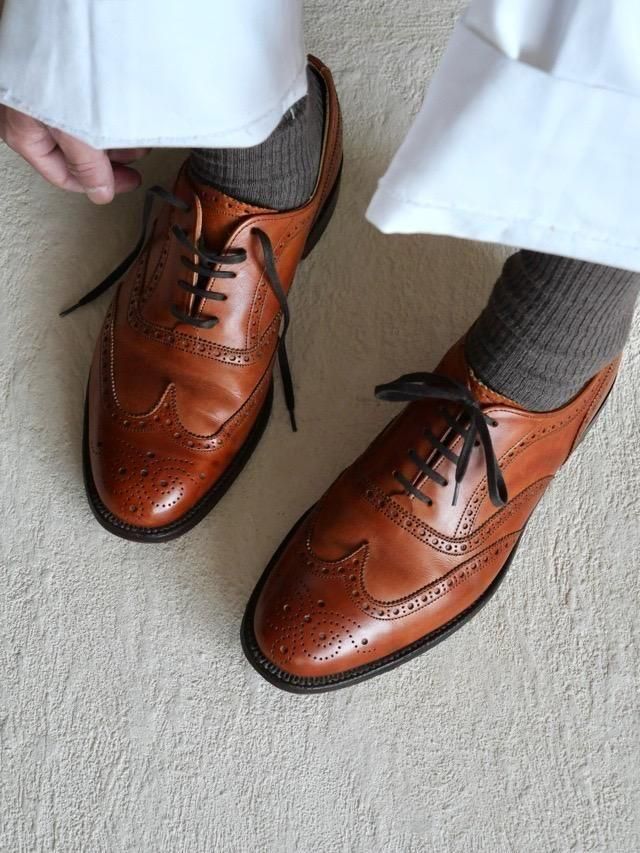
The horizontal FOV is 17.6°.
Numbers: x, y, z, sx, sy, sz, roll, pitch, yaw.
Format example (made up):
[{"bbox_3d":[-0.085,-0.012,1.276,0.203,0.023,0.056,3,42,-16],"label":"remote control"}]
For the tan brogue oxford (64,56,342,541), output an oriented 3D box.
[{"bbox_3d":[-0.063,-0.087,1.181,0.109,0.108,0.300,19,59,10],"label":"tan brogue oxford"}]

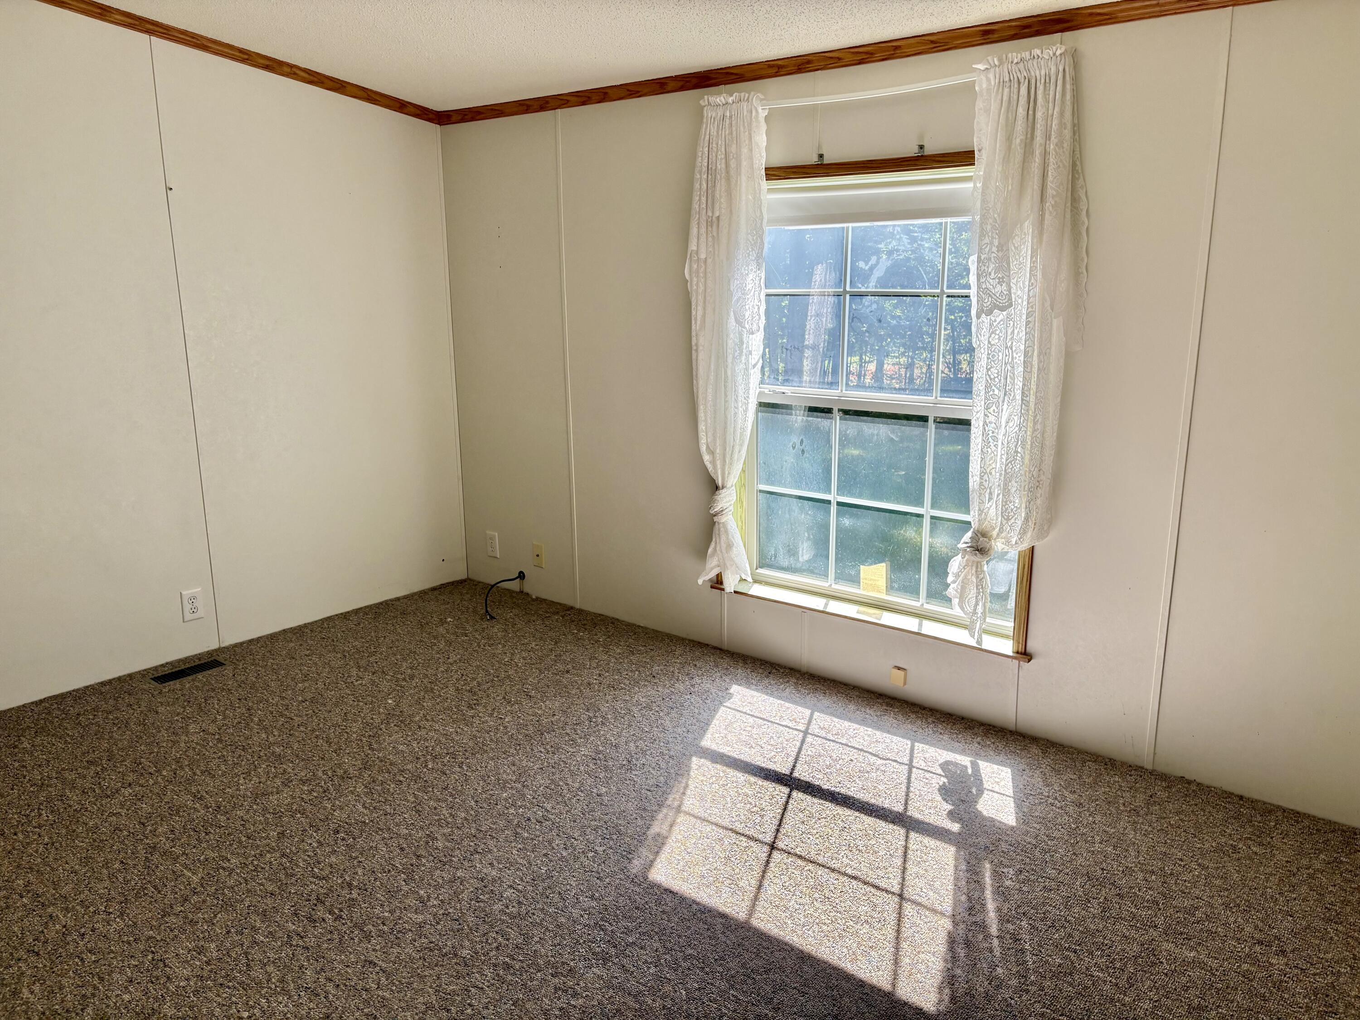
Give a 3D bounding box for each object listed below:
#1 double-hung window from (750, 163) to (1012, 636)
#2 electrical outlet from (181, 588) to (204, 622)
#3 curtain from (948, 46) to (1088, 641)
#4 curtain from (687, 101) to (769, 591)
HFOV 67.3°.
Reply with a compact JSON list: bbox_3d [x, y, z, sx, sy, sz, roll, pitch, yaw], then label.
[{"bbox_3d":[0.693,-0.378,3.536,1.130,1.490,0.090,10,16,38],"label":"double-hung window"},{"bbox_3d":[-1.895,0.372,3.976,0.009,0.119,0.077,10,16,38],"label":"electrical outlet"},{"bbox_3d":[0.998,-0.418,3.052,0.350,1.765,0.125,10,16,38],"label":"curtain"},{"bbox_3d":[0.153,-0.563,3.733,0.350,1.780,0.125,10,16,38],"label":"curtain"}]

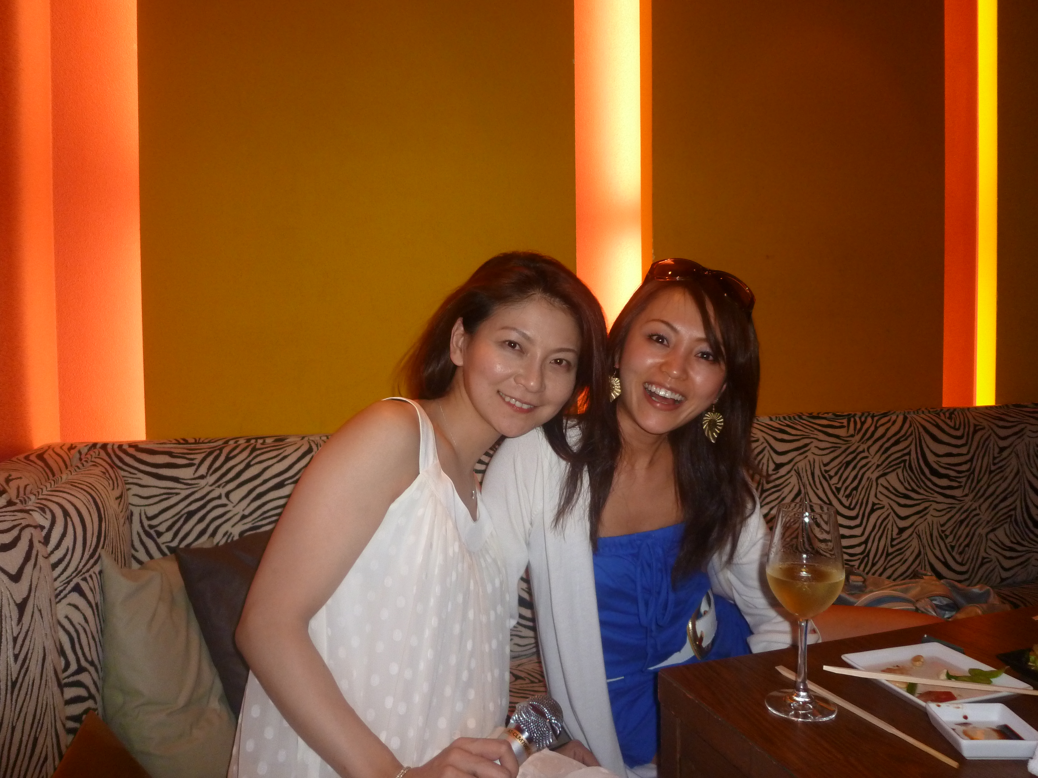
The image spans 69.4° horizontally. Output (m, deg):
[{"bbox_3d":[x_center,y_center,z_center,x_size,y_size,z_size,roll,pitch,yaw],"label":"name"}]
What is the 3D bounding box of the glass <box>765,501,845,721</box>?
[{"bbox_3d":[0.294,0.226,0.776,0.076,0.207,0.076,0,2,0],"label":"glass"}]

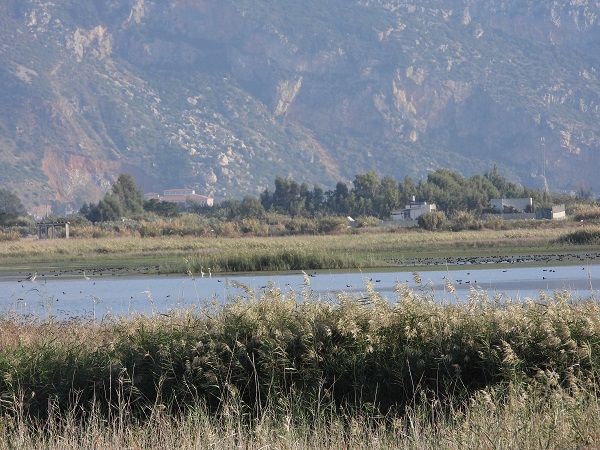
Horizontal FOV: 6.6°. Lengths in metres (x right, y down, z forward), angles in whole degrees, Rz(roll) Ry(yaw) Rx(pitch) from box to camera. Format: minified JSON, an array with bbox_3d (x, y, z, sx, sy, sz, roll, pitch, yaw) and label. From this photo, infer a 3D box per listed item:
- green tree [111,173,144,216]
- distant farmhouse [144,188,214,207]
[{"bbox_3d":[-37.490,-6.560,1130.000,7.400,9.800,7.200,0,0,0],"label":"green tree"},{"bbox_3d":[-38.240,-8.410,1650.000,20.500,6.600,12.500,0,0,12],"label":"distant farmhouse"}]

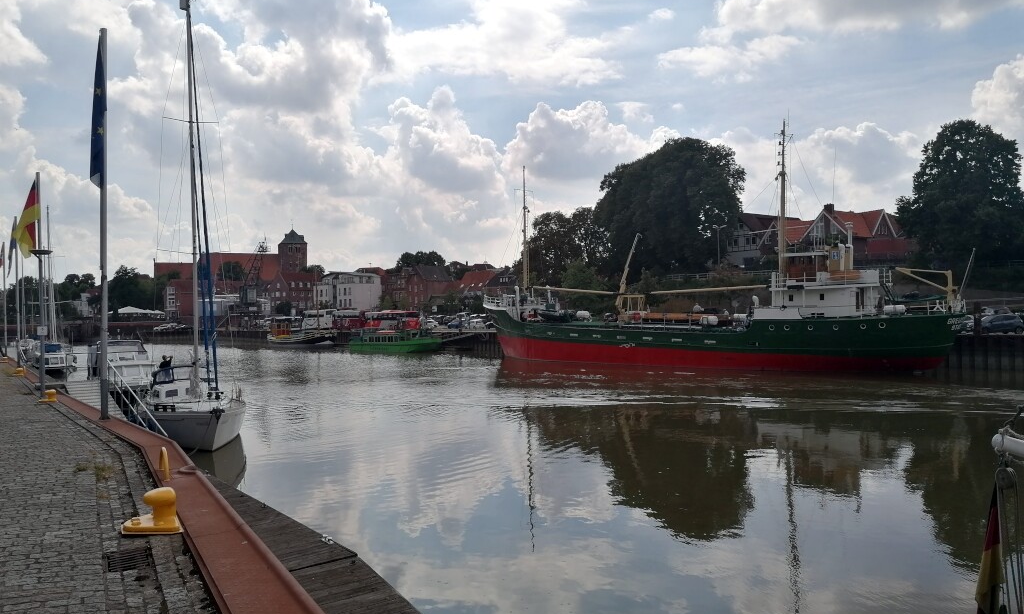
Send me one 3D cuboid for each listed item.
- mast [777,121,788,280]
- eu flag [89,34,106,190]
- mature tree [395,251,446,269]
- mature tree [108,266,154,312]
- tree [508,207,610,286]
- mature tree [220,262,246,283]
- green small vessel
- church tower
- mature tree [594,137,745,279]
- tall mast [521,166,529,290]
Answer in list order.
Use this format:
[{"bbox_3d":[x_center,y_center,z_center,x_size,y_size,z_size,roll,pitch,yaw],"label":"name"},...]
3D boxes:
[{"bbox_3d":[20.460,-8.041,60.300,0.700,12.000,0.700,-1,-1,-41],"label":"mast"},{"bbox_3d":[-7.525,-3.586,14.500,0.350,2.830,0.250,-1,-1,-18],"label":"eu flag"},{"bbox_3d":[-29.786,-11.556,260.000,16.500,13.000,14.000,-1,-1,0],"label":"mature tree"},{"bbox_3d":[-101.262,-4.645,212.000,11.700,12.600,11.000,-1,-1,0],"label":"mature tree"},{"bbox_3d":[11.894,-14.398,200.000,24.000,21.000,18.000,-1,-1,0],"label":"tree"},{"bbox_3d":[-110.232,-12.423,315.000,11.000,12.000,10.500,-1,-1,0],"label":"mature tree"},{"bbox_3d":[-15.753,4.530,108.000,14.000,3.500,4.200,-2,-1,44],"label":"green small vessel"},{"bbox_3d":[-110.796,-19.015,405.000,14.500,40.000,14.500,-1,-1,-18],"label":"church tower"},{"bbox_3d":[27.607,-17.266,140.000,25.500,25.000,22.000,-1,-1,0],"label":"mature tree"},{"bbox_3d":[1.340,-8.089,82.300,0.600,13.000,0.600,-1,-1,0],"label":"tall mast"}]

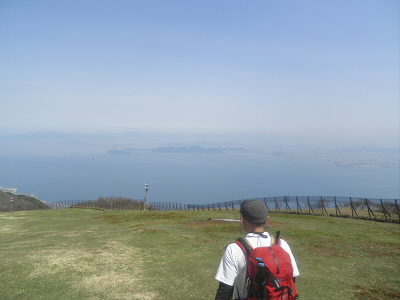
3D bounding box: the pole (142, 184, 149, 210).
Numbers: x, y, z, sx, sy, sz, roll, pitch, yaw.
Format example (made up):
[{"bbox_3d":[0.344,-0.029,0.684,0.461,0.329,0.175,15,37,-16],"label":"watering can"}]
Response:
[{"bbox_3d":[-15.058,13.426,88.000,1.200,7.600,0.900,-1,4,-10],"label":"pole"}]

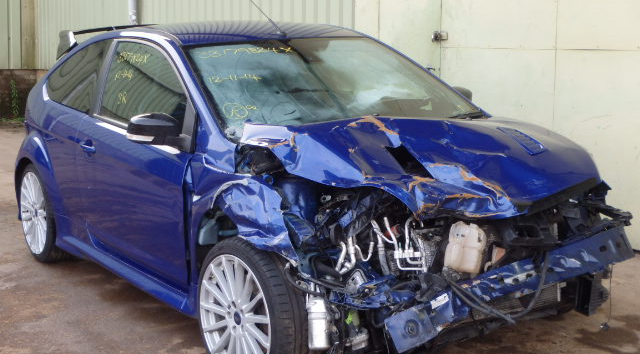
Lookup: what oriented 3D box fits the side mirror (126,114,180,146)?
[{"bbox_3d":[-0.722,-0.213,3.993,0.235,0.145,0.125,-8,12,-33],"label":"side mirror"}]

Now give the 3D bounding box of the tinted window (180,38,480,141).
[{"bbox_3d":[0.039,-0.480,4.400,1.460,0.100,0.910,-8,38,-33],"label":"tinted window"}]

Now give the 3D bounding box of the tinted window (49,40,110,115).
[{"bbox_3d":[-1.339,-0.594,5.179,0.060,0.420,0.960,26,-6,-30],"label":"tinted window"}]

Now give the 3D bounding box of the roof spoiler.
[{"bbox_3d":[-1.201,-0.936,6.180,1.100,0.210,0.420,-8,12,-33],"label":"roof spoiler"}]

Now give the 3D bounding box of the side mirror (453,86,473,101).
[{"bbox_3d":[0.740,-0.424,4.959,0.235,0.145,0.125,-8,12,-33],"label":"side mirror"}]

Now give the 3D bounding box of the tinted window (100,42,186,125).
[{"bbox_3d":[-0.827,-0.442,4.397,0.060,0.440,1.120,27,-8,-34],"label":"tinted window"}]

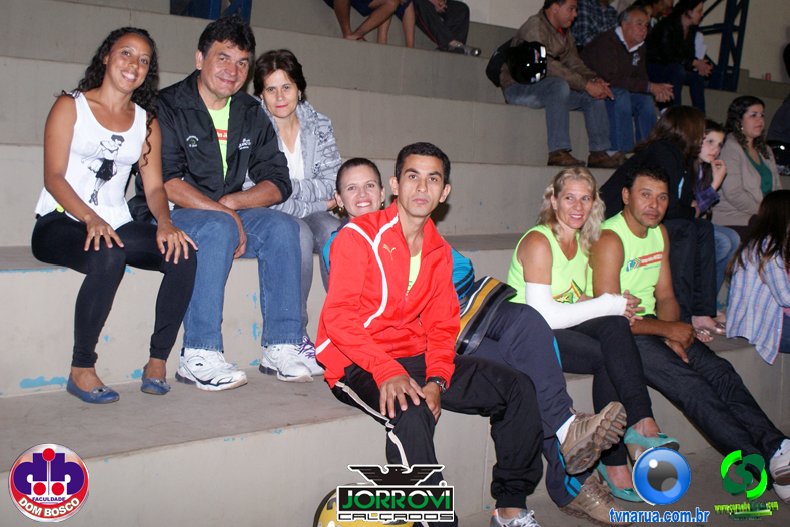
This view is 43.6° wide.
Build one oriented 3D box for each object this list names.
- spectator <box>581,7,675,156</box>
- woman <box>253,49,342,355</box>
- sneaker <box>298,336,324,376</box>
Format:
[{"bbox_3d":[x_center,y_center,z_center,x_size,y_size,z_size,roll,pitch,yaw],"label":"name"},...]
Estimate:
[{"bbox_3d":[1.707,-1.308,7.350,0.550,1.200,0.750,-2,7,-38],"label":"spectator"},{"bbox_3d":[-0.392,-0.216,3.789,0.500,1.200,0.650,-1,7,-30],"label":"woman"},{"bbox_3d":[-0.332,0.343,3.678,0.100,0.116,0.265,-1,7,-28],"label":"sneaker"}]

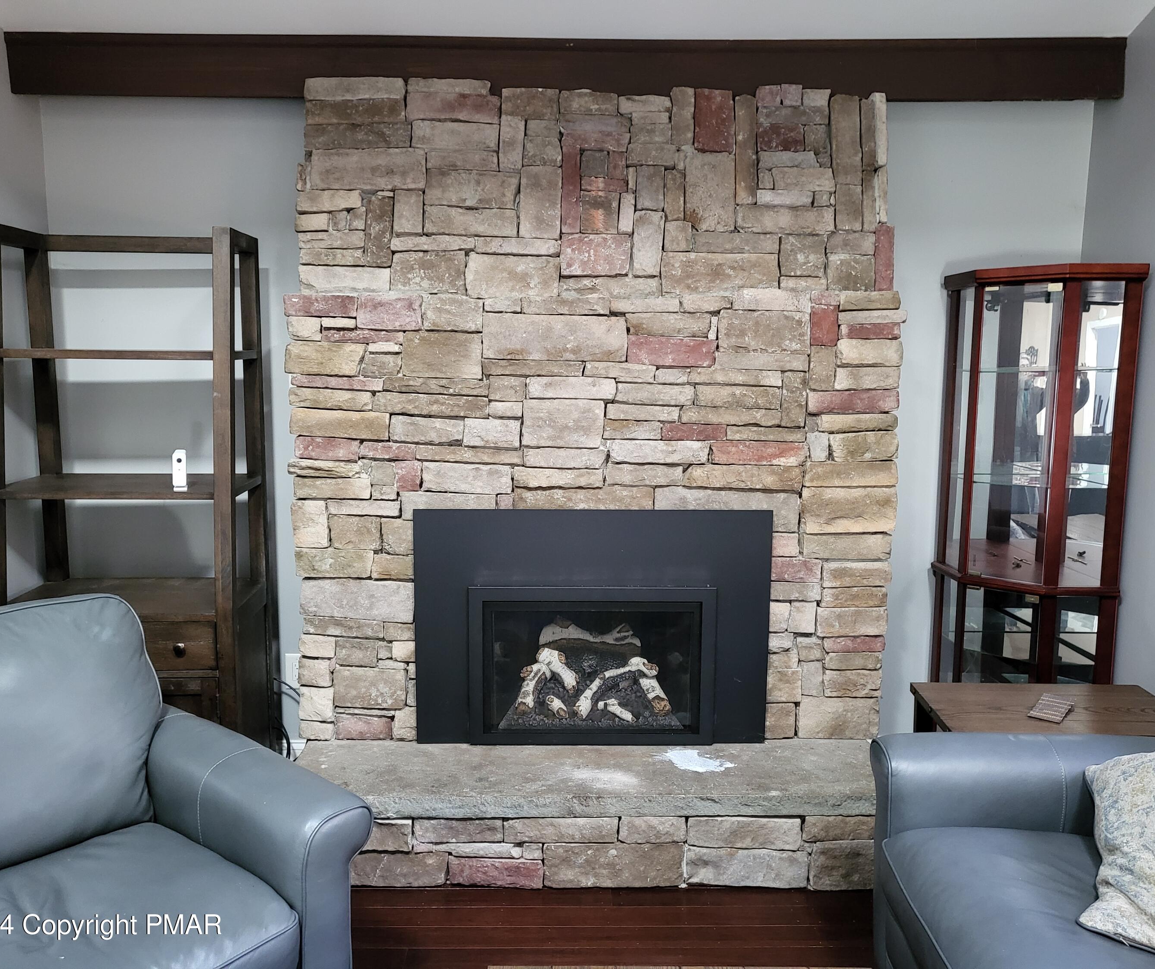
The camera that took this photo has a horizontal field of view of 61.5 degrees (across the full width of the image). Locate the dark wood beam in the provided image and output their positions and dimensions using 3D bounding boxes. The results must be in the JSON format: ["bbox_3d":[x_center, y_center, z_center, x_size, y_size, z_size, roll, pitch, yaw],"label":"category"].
[{"bbox_3d":[-0.031,-1.279,3.028,3.400,0.180,0.170,0,8,0],"label":"dark wood beam"}]

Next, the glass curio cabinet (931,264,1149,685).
[{"bbox_3d":[1.461,0.206,3.138,0.600,1.750,0.430,8,11,44],"label":"glass curio cabinet"}]

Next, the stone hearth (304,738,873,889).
[{"bbox_3d":[0.036,0.970,2.855,1.800,0.295,0.380,0,8,0],"label":"stone hearth"}]

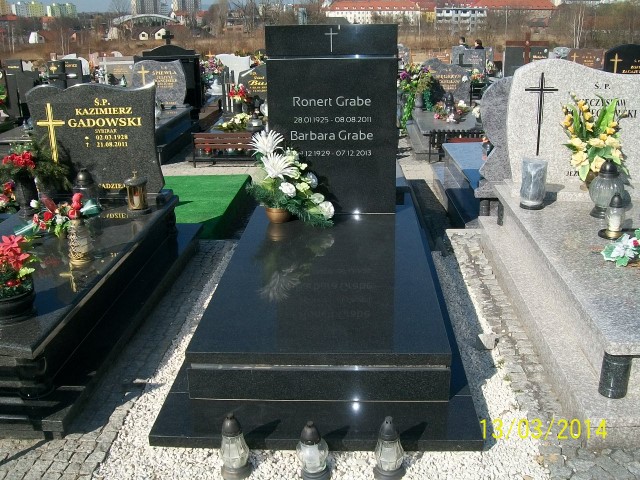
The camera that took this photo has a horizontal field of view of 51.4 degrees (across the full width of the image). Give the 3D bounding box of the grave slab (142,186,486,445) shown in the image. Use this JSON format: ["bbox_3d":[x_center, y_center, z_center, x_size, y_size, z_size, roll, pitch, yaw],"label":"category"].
[{"bbox_3d":[0.044,0.205,3.320,1.142,0.238,2.320,0,20,3],"label":"grave slab"}]

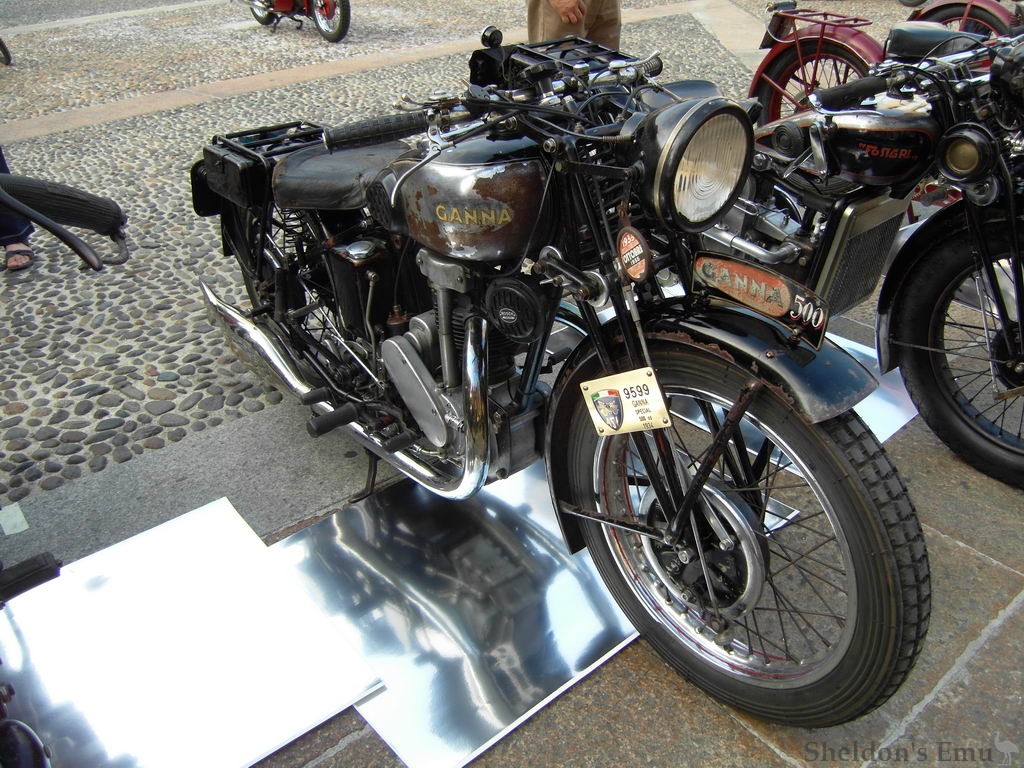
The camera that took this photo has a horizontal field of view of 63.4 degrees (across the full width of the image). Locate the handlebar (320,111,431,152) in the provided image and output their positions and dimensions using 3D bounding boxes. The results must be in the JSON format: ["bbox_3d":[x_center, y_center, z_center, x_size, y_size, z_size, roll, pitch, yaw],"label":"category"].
[{"bbox_3d":[-0.192,-0.364,1.185,0.150,0.037,0.037,-14,32,-10],"label":"handlebar"}]

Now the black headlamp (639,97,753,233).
[{"bbox_3d":[0.233,-0.307,1.133,0.180,0.180,0.145,-22,41,-33],"label":"black headlamp"}]

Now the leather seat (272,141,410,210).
[{"bbox_3d":[-0.346,-0.455,1.870,0.320,0.130,0.400,-22,37,-33],"label":"leather seat"}]

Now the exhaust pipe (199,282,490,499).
[{"bbox_3d":[-0.452,-0.135,1.839,0.165,0.440,1.225,-22,37,-33],"label":"exhaust pipe"}]

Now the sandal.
[{"bbox_3d":[-1.931,-0.529,3.229,0.100,0.085,0.265,-12,32,-19],"label":"sandal"}]

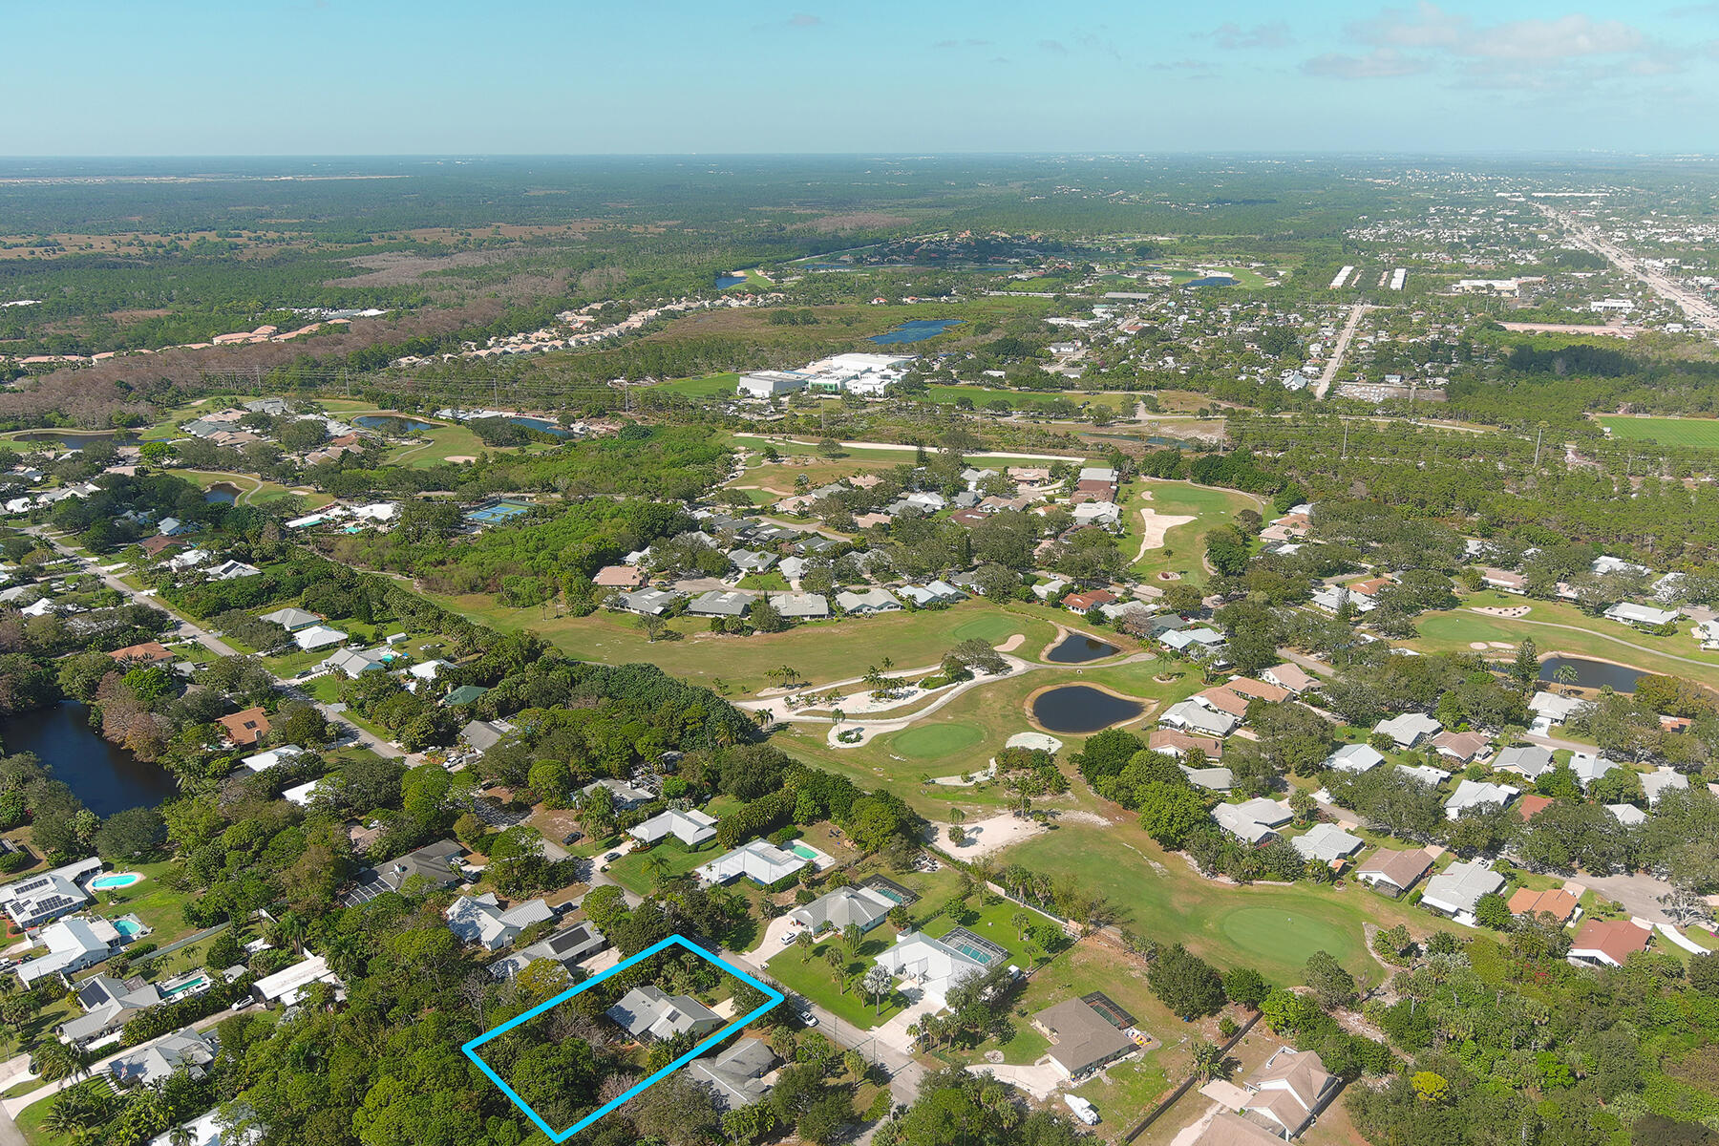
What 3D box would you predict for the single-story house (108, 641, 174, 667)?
[{"bbox_3d":[-273.520,31.010,527.600,19.490,4.950,18.210,16,24,42],"label":"single-story house"}]

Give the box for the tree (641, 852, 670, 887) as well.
[{"bbox_3d":[-53.530,78.840,364.230,7.520,9.500,7.520,0,17,0],"label":"tree"}]

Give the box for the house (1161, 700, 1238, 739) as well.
[{"bbox_3d":[114.630,49.470,465.170,22.920,4.850,17.340,12,21,35],"label":"house"}]

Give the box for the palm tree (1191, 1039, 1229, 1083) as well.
[{"bbox_3d":[72.960,102.150,289.160,7.320,8.910,7.320,0,17,0],"label":"palm tree"}]

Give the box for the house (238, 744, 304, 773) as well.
[{"bbox_3d":[-184.660,58.850,437.950,12.860,4.550,16.430,16,23,42],"label":"house"}]

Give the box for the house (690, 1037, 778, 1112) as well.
[{"bbox_3d":[-24.030,104.970,287.580,23.750,4.950,20.780,16,24,42],"label":"house"}]

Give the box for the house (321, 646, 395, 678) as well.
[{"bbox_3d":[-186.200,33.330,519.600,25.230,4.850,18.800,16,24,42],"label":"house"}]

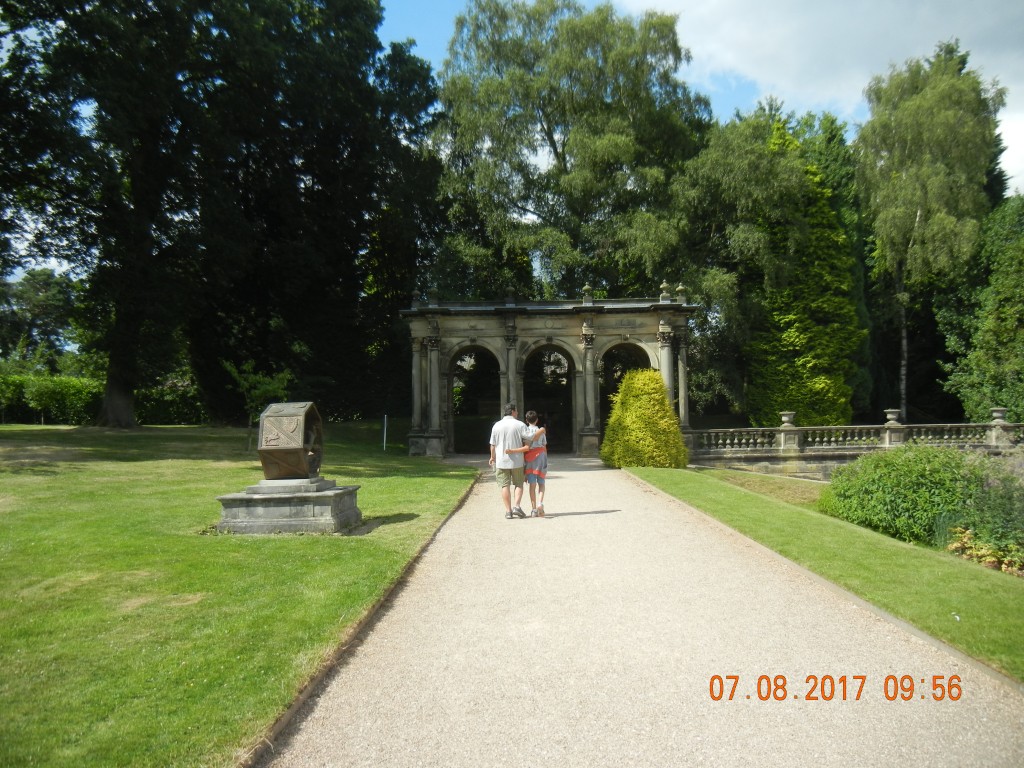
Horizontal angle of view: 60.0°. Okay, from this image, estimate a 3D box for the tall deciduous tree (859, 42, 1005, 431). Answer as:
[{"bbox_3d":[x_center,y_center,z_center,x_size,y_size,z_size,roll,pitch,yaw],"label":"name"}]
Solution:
[{"bbox_3d":[21.814,-7.277,46.294,7.500,20.600,7.500,-1,-2,10],"label":"tall deciduous tree"}]

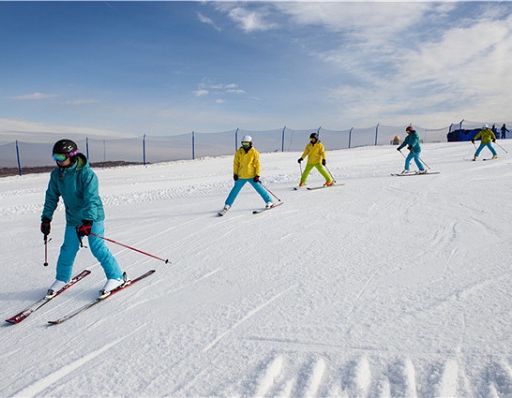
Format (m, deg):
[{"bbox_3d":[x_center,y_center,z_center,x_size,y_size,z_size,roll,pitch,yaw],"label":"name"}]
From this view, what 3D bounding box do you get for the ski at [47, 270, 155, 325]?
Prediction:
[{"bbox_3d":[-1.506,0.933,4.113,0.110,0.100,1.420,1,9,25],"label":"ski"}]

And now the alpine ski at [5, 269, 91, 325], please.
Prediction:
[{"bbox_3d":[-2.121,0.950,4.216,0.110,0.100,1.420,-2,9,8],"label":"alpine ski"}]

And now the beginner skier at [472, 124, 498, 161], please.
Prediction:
[{"bbox_3d":[10.821,-2.685,18.838,0.900,1.590,0.600,6,10,33],"label":"beginner skier"}]

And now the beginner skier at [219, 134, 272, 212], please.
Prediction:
[{"bbox_3d":[-0.198,-0.617,8.902,1.050,1.590,0.600,2,9,14],"label":"beginner skier"}]

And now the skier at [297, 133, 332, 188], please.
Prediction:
[{"bbox_3d":[1.807,-1.239,12.358,0.920,1.590,0.600,5,10,29],"label":"skier"}]

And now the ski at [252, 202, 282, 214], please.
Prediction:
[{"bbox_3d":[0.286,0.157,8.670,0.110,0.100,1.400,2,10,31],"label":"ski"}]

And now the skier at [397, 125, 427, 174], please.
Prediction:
[{"bbox_3d":[5.521,-1.774,14.210,0.850,1.700,0.600,-3,9,-19],"label":"skier"}]

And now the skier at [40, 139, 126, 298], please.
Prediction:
[{"bbox_3d":[-1.731,0.189,4.093,0.700,1.590,0.600,3,9,21],"label":"skier"}]

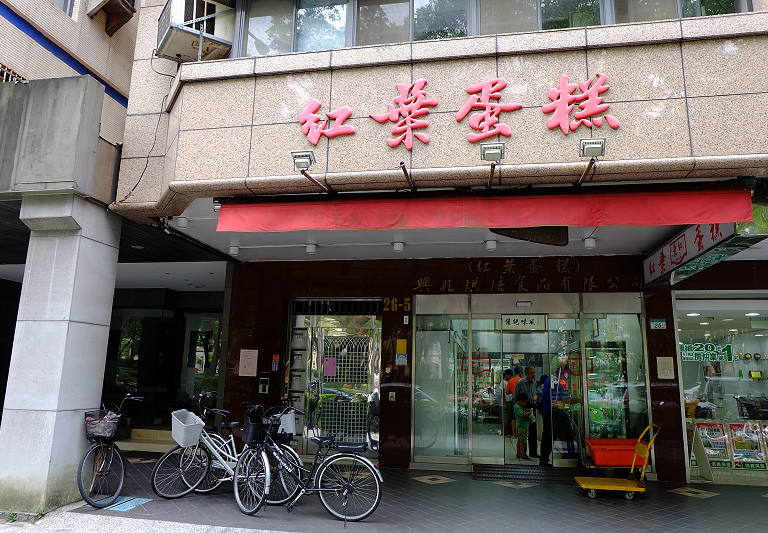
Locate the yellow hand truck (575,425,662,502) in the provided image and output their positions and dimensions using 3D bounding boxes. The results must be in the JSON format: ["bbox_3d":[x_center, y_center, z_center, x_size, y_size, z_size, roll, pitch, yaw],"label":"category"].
[{"bbox_3d":[2.840,2.350,6.460,0.985,0.832,0.518,0,-11,8],"label":"yellow hand truck"}]

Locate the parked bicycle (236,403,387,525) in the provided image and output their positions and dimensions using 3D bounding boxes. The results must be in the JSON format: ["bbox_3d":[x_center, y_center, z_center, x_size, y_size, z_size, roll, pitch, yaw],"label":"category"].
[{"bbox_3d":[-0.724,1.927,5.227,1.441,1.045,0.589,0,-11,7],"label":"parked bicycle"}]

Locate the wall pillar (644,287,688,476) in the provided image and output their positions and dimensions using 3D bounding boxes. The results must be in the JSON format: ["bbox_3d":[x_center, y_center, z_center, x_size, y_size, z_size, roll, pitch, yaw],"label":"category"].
[{"bbox_3d":[4.042,1.656,7.759,0.426,2.740,0.325,-1,-11,11],"label":"wall pillar"}]

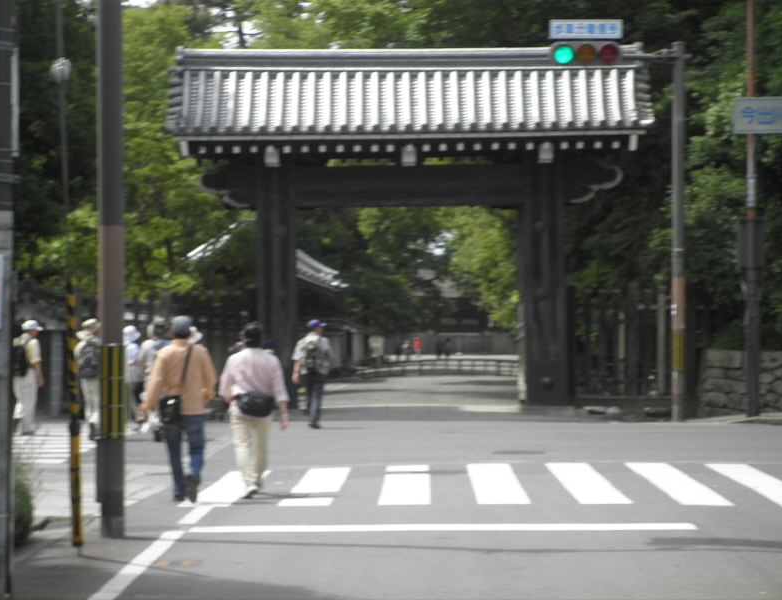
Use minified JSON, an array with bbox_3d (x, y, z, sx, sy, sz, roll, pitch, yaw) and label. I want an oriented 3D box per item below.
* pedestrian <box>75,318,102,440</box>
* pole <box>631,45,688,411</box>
[{"bbox_3d":[-4.276,1.120,35.400,0.520,1.716,0.500,-1,-1,20],"label":"pedestrian"},{"bbox_3d":[4.330,-1.093,40.400,0.970,6.150,0.220,0,-1,2],"label":"pole"}]

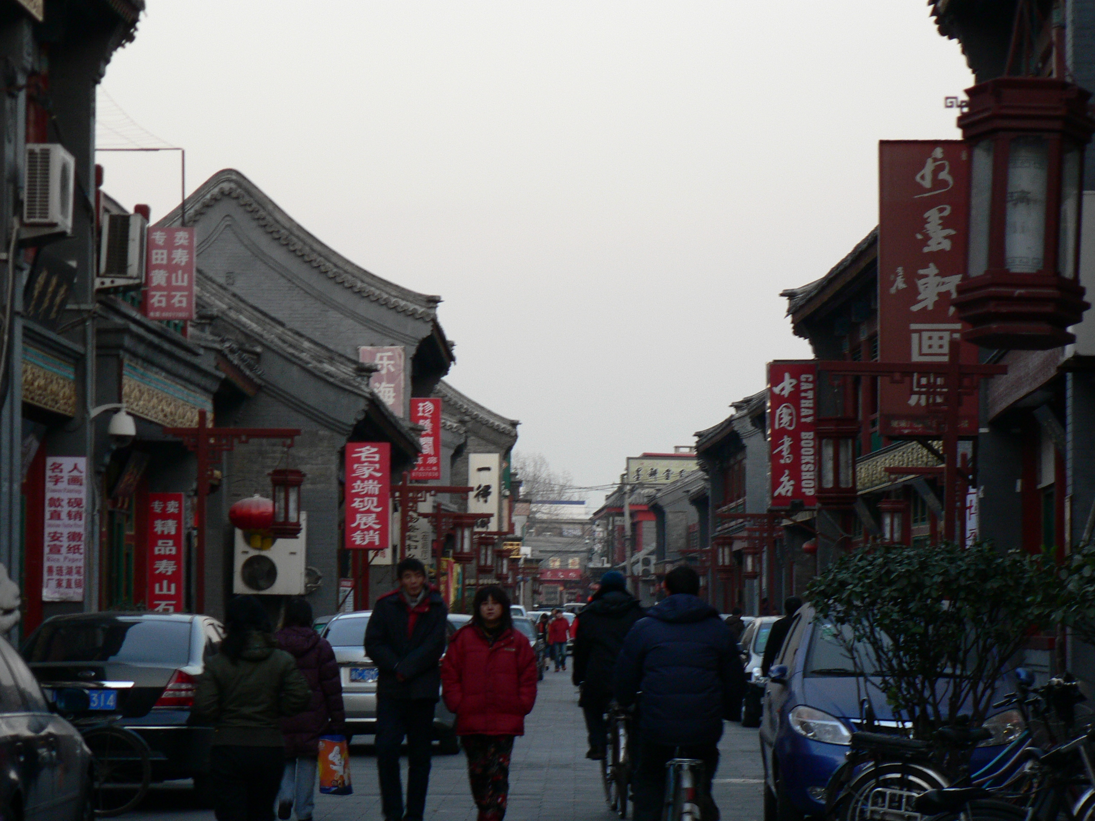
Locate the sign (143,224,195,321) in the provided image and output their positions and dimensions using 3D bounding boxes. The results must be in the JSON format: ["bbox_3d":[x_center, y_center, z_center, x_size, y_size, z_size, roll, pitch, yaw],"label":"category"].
[{"bbox_3d":[-4.405,-1.605,44.000,0.590,1.090,0.070,0,-3,0],"label":"sign"}]

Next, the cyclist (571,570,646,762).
[{"bbox_3d":[0.455,1.845,26.500,0.560,1.470,0.900,1,-3,-2],"label":"cyclist"}]

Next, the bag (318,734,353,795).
[{"bbox_3d":[-1.446,2.418,25.700,0.260,0.410,0.120,0,-3,9],"label":"bag"}]

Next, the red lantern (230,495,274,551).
[{"bbox_3d":[-3.632,1.394,47.000,0.670,0.680,0.670,0,-3,0],"label":"red lantern"}]

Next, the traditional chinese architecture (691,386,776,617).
[{"bbox_3d":[7.200,3.070,97.000,5.500,7.500,15.000,0,-3,0],"label":"traditional chinese architecture"}]

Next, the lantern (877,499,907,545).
[{"bbox_3d":[4.952,1.638,54.000,0.390,0.770,0.410,0,-3,0],"label":"lantern"}]

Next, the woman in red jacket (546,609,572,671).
[{"bbox_3d":[0.274,5.910,96.500,0.500,1.620,0.320,0,-3,0],"label":"woman in red jacket"}]

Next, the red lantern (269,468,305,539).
[{"bbox_3d":[-3.223,1.157,46.500,0.450,0.850,0.480,0,-3,0],"label":"red lantern"}]

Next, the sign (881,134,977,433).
[{"bbox_3d":[3.898,-1.251,38.500,1.020,3.020,0.130,0,-3,0],"label":"sign"}]

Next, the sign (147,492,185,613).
[{"bbox_3d":[-4.303,1.656,42.500,0.420,1.480,0.070,0,-3,1],"label":"sign"}]

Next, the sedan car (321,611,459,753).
[{"bbox_3d":[-1.740,2.906,40.600,1.760,1.490,4.500,0,-3,1],"label":"sedan car"}]

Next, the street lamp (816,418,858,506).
[{"bbox_3d":[2.539,0.454,33.000,0.390,0.780,0.410,0,-3,0],"label":"street lamp"}]

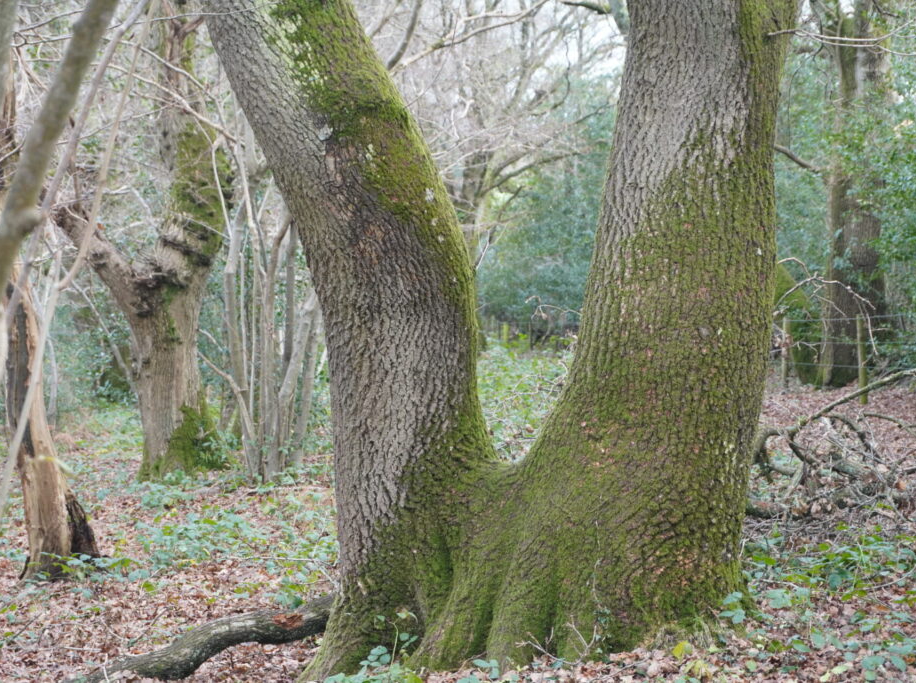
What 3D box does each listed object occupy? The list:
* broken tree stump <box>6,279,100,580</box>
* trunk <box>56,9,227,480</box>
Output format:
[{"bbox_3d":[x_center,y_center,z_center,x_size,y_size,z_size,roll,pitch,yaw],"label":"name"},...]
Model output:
[{"bbox_3d":[-1.934,0.421,10.200,0.450,1.440,0.400,0,1,0],"label":"broken tree stump"},{"bbox_3d":[-2.418,-0.741,16.300,1.300,3.600,0.900,0,1,0],"label":"trunk"}]

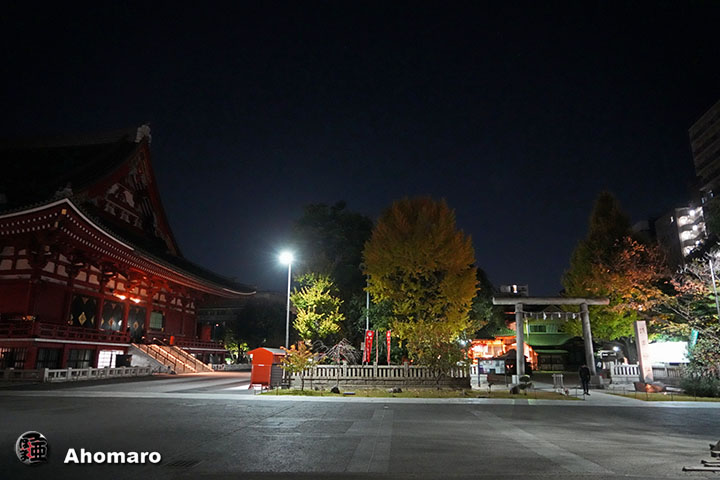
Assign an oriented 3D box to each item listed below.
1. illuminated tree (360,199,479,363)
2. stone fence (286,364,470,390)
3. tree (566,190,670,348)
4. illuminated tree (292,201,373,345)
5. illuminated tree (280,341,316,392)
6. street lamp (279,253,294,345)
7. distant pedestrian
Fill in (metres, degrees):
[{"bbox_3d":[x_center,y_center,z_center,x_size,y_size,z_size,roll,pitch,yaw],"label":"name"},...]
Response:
[{"bbox_3d":[4.690,3.633,37.591,9.000,15.000,9.000,0,-14,3],"label":"illuminated tree"},{"bbox_3d":[1.301,9.056,32.031,12.500,1.680,0.450,0,-14,3],"label":"stone fence"},{"bbox_3d":[24.227,4.276,45.176,10.000,17.800,9.500,0,-14,3],"label":"tree"},{"bbox_3d":[-2.404,4.080,39.921,7.200,15.200,7.200,0,-14,3],"label":"illuminated tree"},{"bbox_3d":[-3.826,7.774,29.635,2.100,2.900,2.100,0,-14,3],"label":"illuminated tree"},{"bbox_3d":[-5.237,5.560,34.313,0.800,9.500,0.700,0,-14,3],"label":"street lamp"},{"bbox_3d":[12.726,7.877,27.178,0.550,1.700,0.380,-3,-15,11],"label":"distant pedestrian"}]

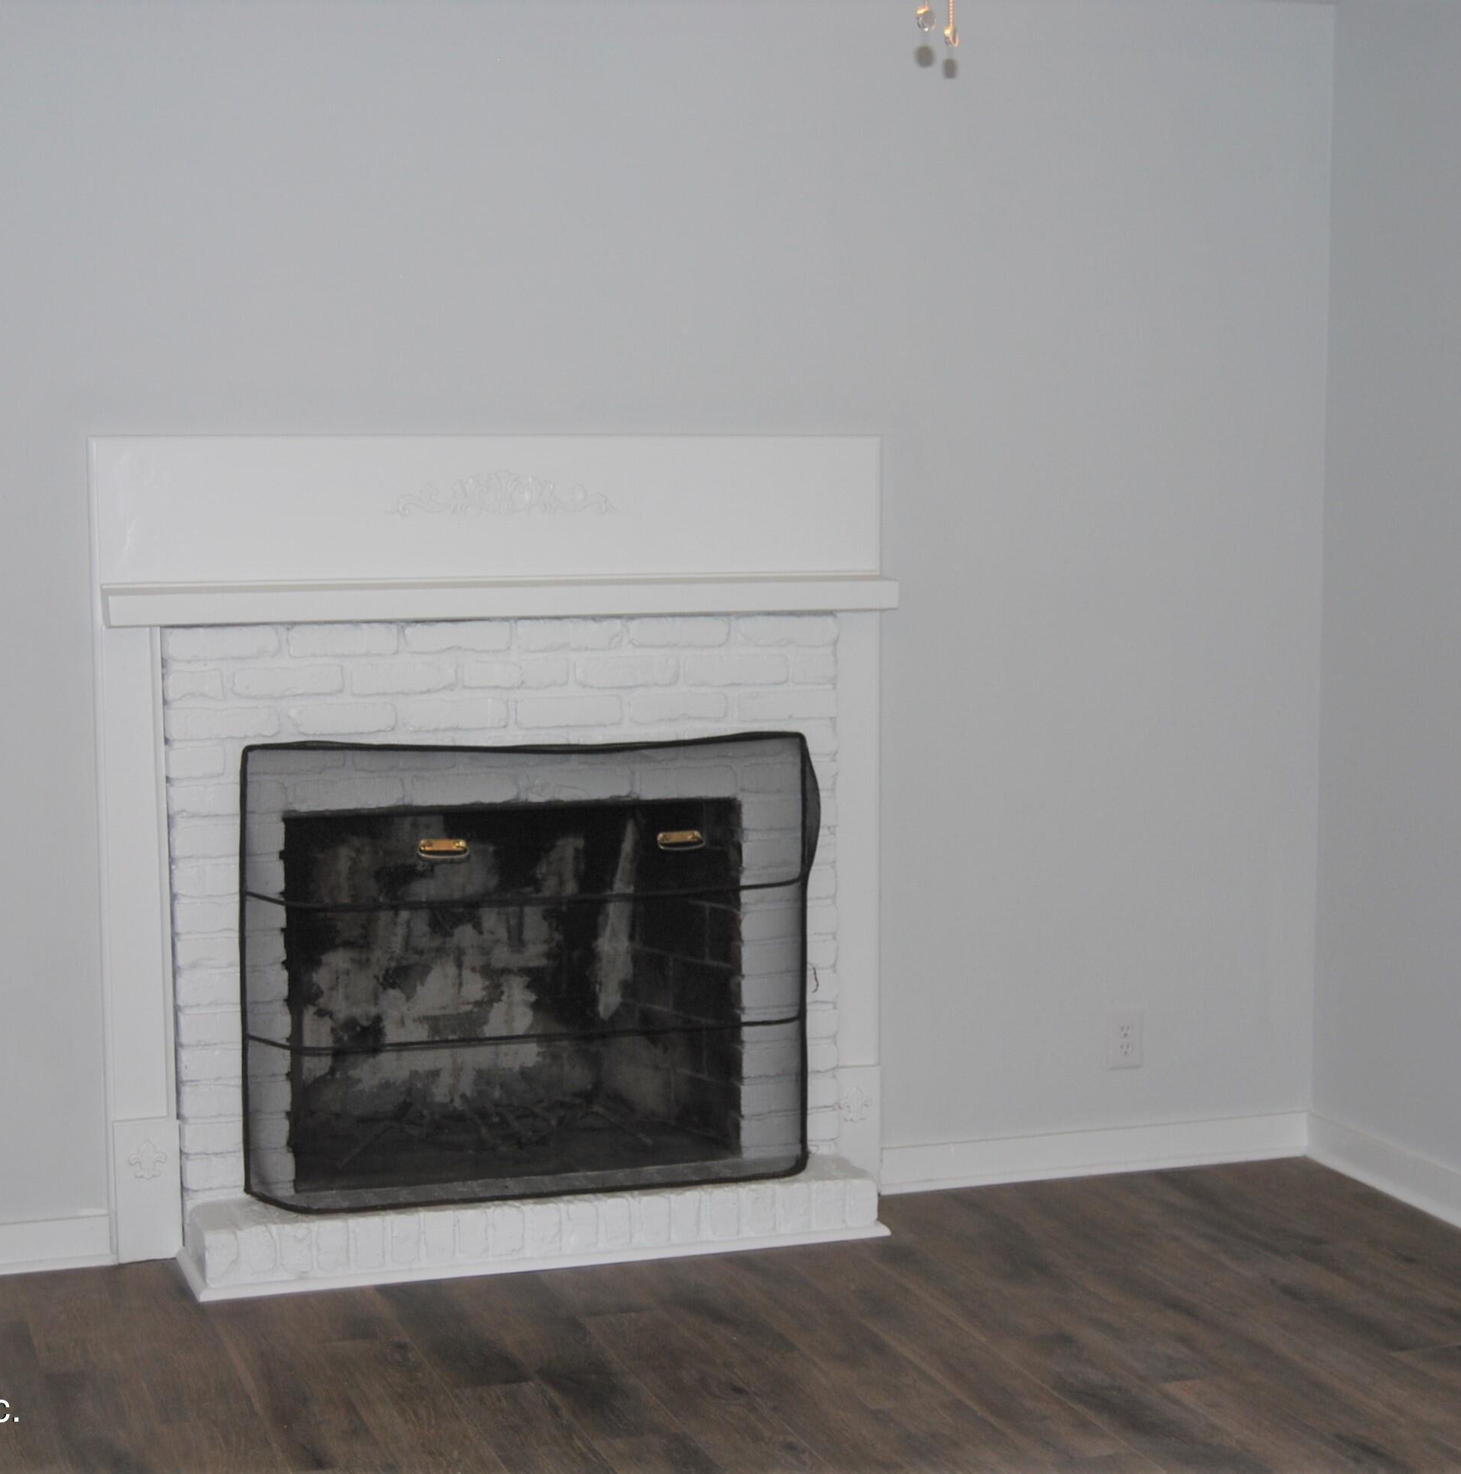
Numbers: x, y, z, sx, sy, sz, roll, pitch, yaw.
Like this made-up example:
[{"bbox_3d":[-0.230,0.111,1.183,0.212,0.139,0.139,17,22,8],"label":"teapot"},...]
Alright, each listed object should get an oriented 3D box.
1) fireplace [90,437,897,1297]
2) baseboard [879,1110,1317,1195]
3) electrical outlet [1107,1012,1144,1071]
[{"bbox_3d":[-0.376,0.201,5.085,1.520,1.508,0.315,-2,6,-18],"label":"fireplace"},{"bbox_3d":[0.752,0.854,5.663,0.956,0.090,0.024,-2,6,-18],"label":"baseboard"},{"bbox_3d":[0.818,0.625,5.673,0.077,0.121,0.008,-2,6,-18],"label":"electrical outlet"}]

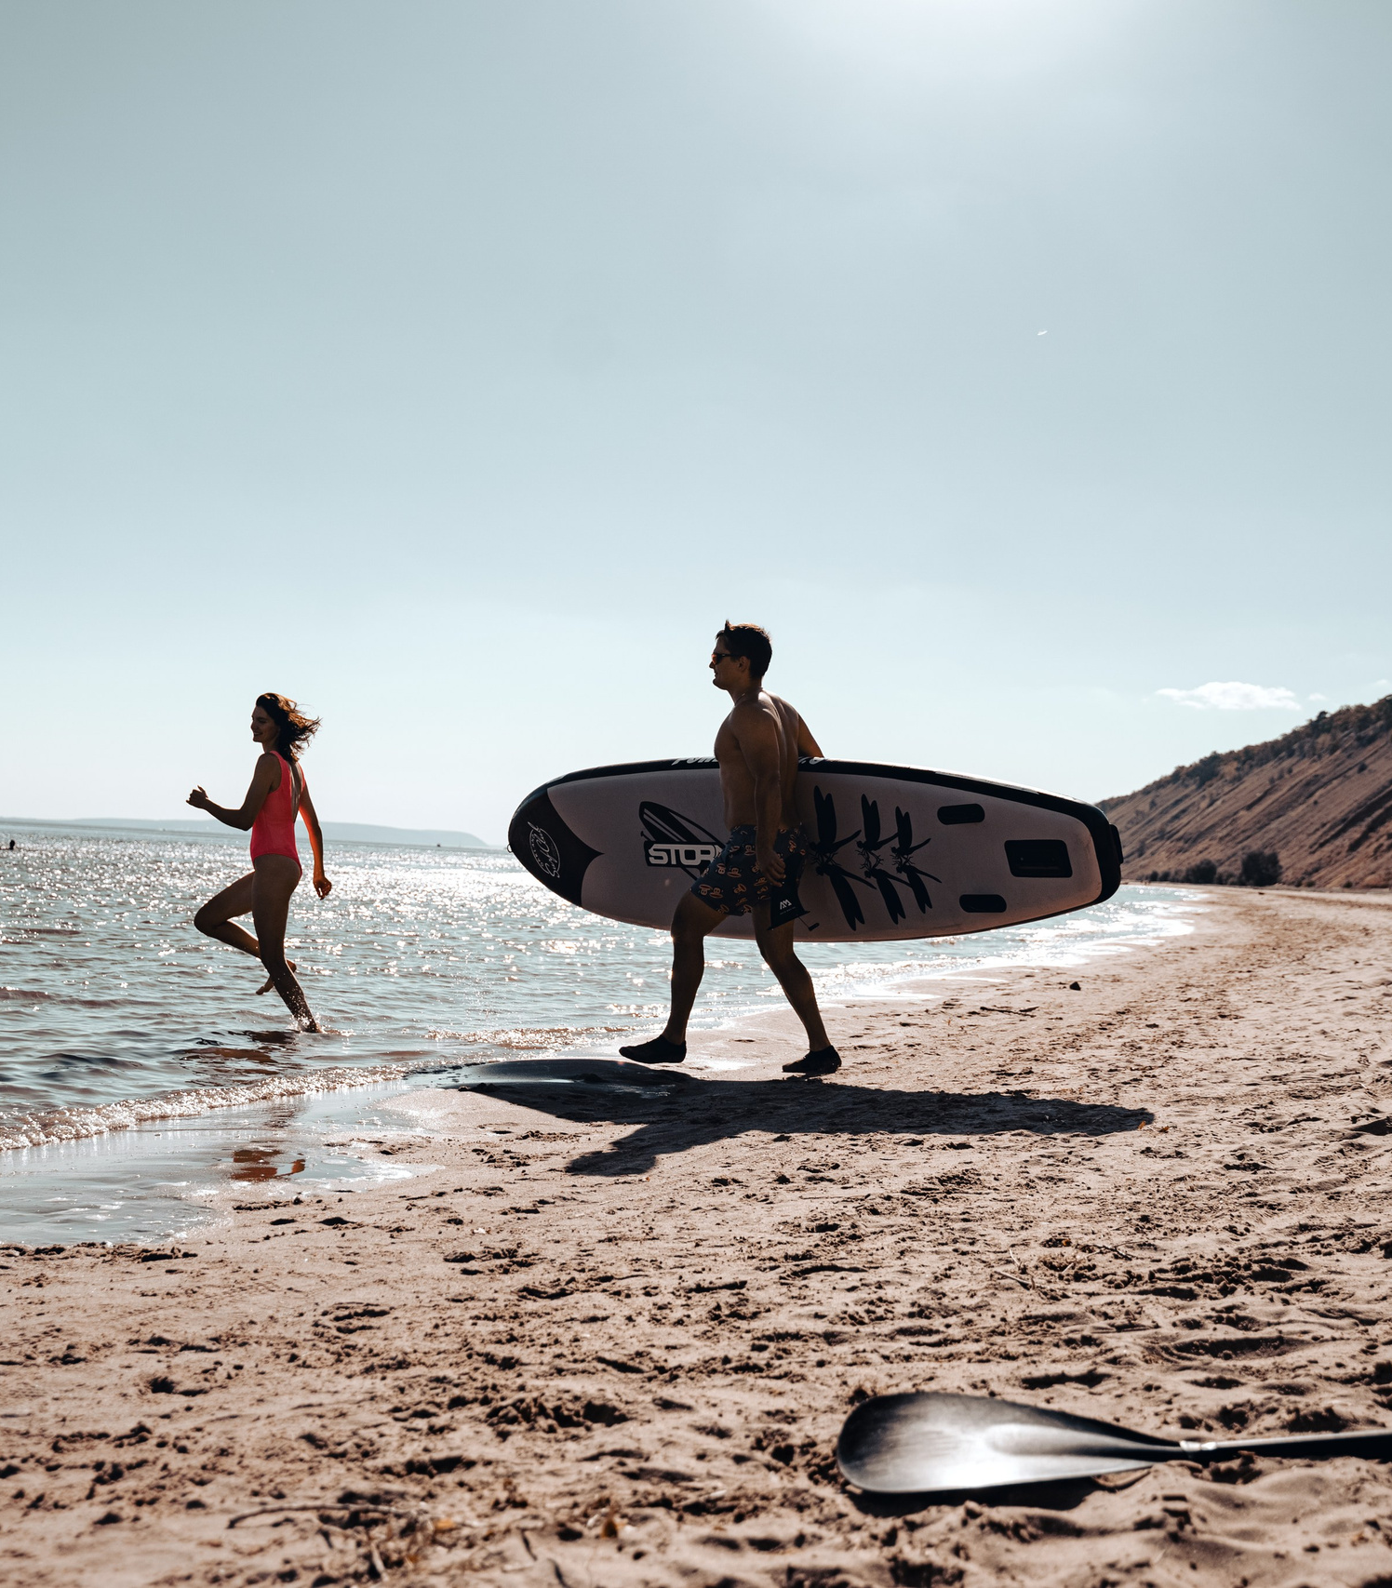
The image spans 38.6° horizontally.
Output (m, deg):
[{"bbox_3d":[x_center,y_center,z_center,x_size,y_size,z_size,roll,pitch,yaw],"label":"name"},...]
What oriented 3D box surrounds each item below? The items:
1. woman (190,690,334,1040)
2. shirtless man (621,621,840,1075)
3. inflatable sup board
[{"bbox_3d":[-2.050,0.328,9.330,0.660,1.600,0.520,2,-2,20],"label":"woman"},{"bbox_3d":[0.149,0.221,7.740,0.900,1.750,0.600,2,-2,34],"label":"shirtless man"},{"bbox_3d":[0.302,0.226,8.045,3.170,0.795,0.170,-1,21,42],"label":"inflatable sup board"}]

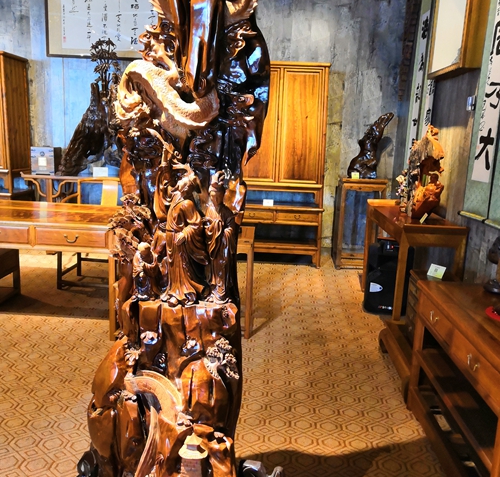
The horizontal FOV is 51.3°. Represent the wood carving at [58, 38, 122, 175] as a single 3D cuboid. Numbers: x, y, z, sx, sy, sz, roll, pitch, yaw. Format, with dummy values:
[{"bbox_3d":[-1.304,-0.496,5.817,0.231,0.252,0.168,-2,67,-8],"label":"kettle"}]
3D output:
[{"bbox_3d":[-1.687,-1.433,5.790,0.840,1.498,0.462,3,11,2],"label":"wood carving"}]

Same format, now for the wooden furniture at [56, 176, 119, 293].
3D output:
[{"bbox_3d":[-1.321,-0.039,4.698,0.630,0.931,0.532,3,11,2],"label":"wooden furniture"}]

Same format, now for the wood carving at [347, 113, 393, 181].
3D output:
[{"bbox_3d":[1.290,-1.000,5.627,0.455,0.704,0.336,3,11,2],"label":"wood carving"}]

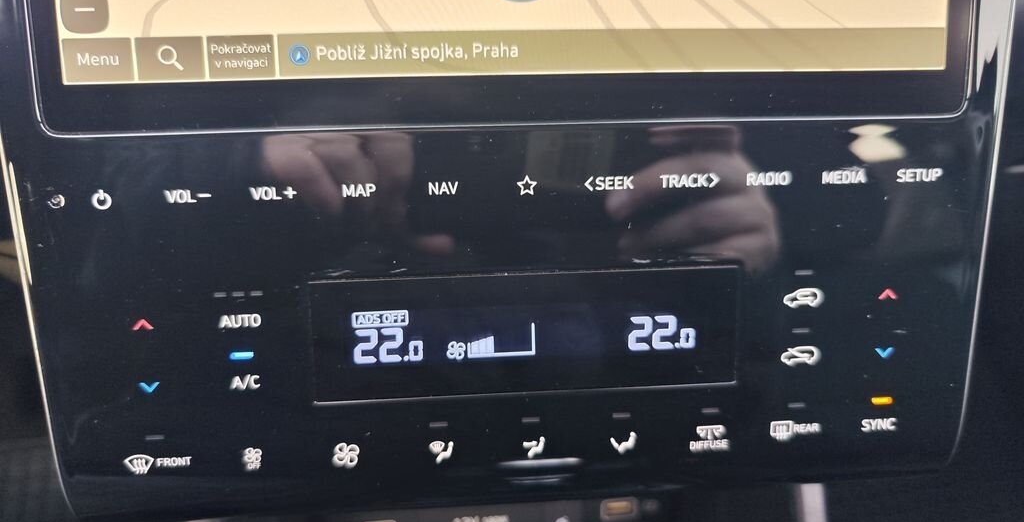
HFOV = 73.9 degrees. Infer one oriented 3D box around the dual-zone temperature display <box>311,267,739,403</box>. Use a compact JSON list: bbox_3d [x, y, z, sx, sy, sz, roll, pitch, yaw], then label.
[{"bbox_3d":[0.005,0.021,0.200,0.123,0.035,0.010,-2,6,-4],"label":"dual-zone temperature display"}]

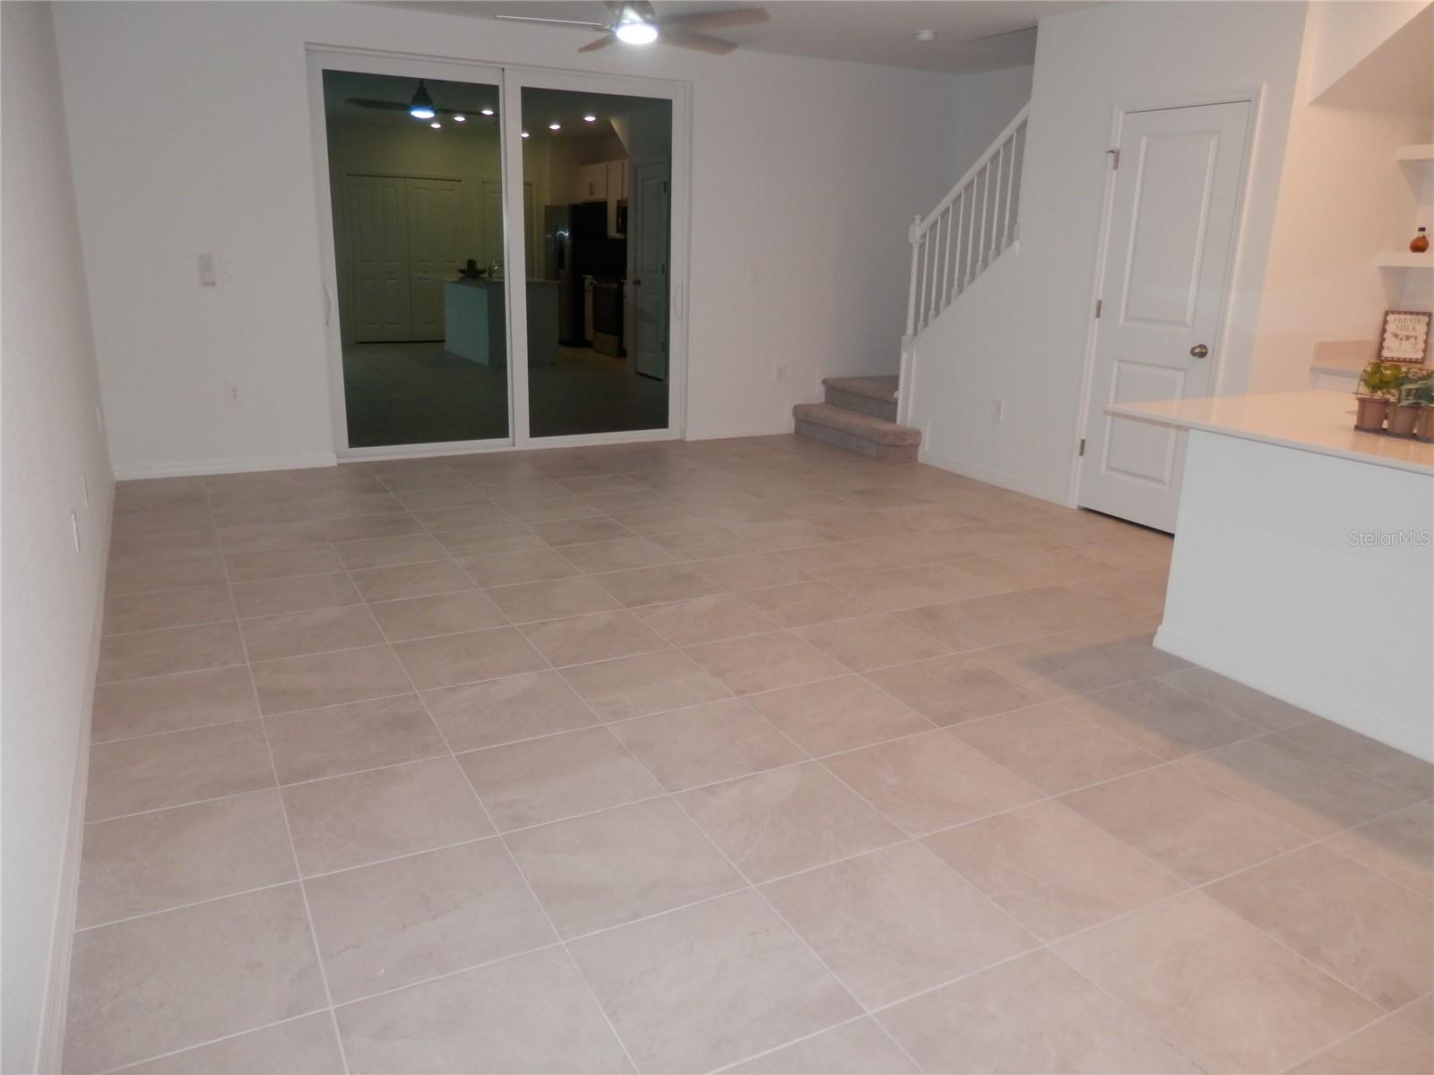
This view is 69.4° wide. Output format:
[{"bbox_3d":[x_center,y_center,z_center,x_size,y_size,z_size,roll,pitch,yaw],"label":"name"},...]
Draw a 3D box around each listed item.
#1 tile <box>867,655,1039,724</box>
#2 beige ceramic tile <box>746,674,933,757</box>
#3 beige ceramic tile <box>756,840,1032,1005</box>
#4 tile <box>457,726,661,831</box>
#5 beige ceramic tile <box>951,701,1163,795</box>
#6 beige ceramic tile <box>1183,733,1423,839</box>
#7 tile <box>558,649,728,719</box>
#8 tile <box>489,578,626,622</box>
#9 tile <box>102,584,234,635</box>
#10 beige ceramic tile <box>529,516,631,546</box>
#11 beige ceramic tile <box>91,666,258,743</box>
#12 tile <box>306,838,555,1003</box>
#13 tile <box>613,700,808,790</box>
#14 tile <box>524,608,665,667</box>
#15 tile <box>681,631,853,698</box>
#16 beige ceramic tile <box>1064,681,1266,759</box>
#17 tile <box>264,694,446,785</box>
[{"bbox_3d":[0.773,0.500,3.423,0.449,0.010,0.449,-7,18,-27],"label":"tile"},{"bbox_3d":[0.369,0.555,3.243,0.452,0.010,0.452,-7,18,-27],"label":"beige ceramic tile"},{"bbox_3d":[0.390,0.832,2.264,0.452,0.010,0.452,-7,18,-27],"label":"beige ceramic tile"},{"bbox_3d":[-0.432,0.648,2.824,0.453,0.012,0.448,-7,18,-27],"label":"tile"},{"bbox_3d":[0.989,0.621,3.070,0.453,0.010,0.447,-7,18,-27],"label":"beige ceramic tile"},{"bbox_3d":[1.603,0.689,2.898,0.453,0.010,0.447,-7,18,-27],"label":"beige ceramic tile"},{"bbox_3d":[-0.238,0.484,3.413,0.453,0.012,0.448,-7,18,-27],"label":"tile"},{"bbox_3d":[-0.657,0.252,4.173,0.453,0.010,0.447,-7,18,-27],"label":"tile"},{"bbox_3d":[-2.071,0.278,3.932,0.440,0.010,0.447,-7,18,-27],"label":"tile"},{"bbox_3d":[-0.676,-0.028,5.142,0.453,0.012,0.448,-7,18,-27],"label":"beige ceramic tile"},{"bbox_3d":[-1.653,0.510,3.169,0.434,0.012,0.448,-7,18,-27],"label":"beige ceramic tile"},{"bbox_3d":[-0.627,0.809,2.236,0.452,0.010,0.452,-7,18,-27],"label":"tile"},{"bbox_3d":[-0.028,0.600,3.033,0.453,0.010,0.447,-7,18,-27],"label":"tile"},{"bbox_3d":[-0.449,0.368,3.793,0.453,0.012,0.448,-7,18,-27],"label":"tile"},{"bbox_3d":[0.157,0.440,3.629,0.452,0.010,0.452,-7,18,-27],"label":"tile"},{"bbox_3d":[1.393,0.573,3.278,0.453,0.010,0.447,-7,18,-27],"label":"beige ceramic tile"},{"bbox_3d":[-1.050,0.579,3.007,0.452,0.010,0.452,-7,18,-27],"label":"tile"}]

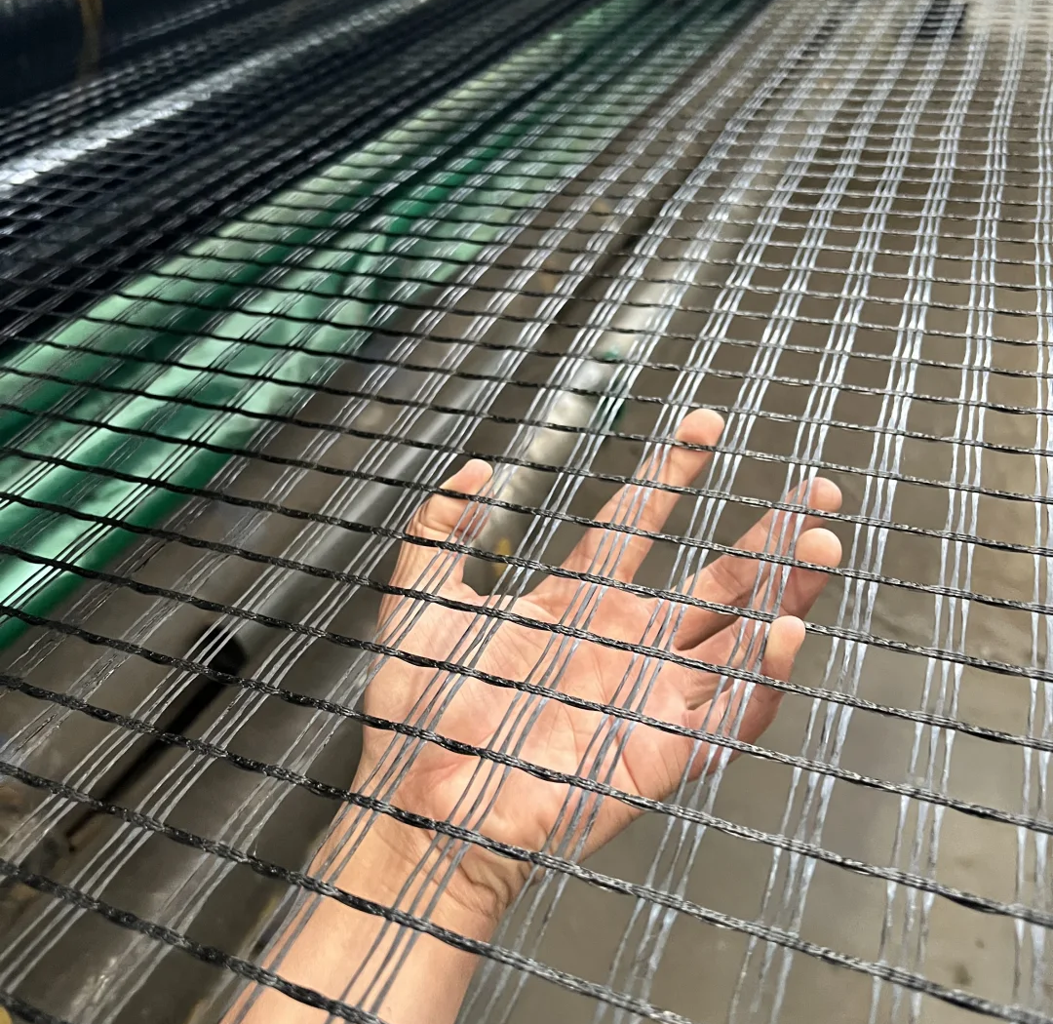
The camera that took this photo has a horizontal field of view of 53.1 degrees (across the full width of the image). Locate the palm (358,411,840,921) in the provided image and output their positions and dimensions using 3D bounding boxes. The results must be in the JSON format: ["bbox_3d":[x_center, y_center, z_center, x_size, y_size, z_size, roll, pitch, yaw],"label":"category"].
[{"bbox_3d":[0.018,0.039,0.343,0.130,0.057,0.198,20,55,31],"label":"palm"}]

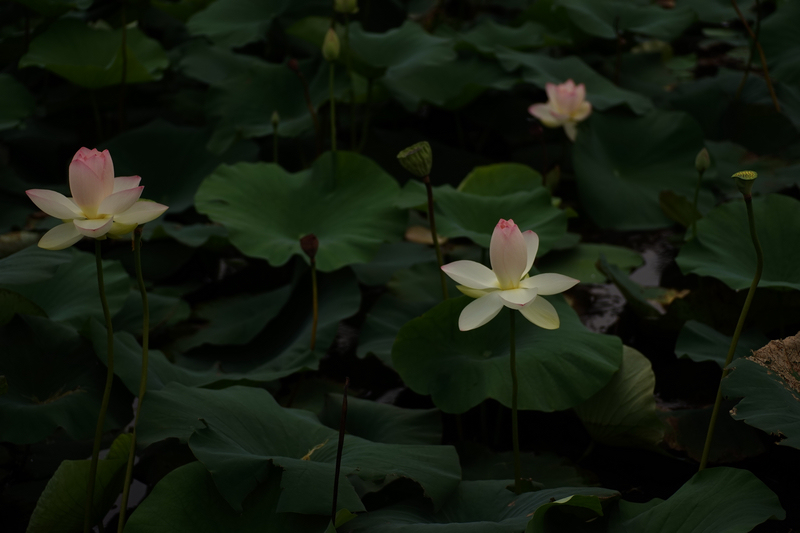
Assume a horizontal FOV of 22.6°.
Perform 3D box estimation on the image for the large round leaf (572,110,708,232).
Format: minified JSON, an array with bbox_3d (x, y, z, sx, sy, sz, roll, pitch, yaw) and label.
[{"bbox_3d":[0.628,-0.250,5.200,0.360,0.100,0.350,0,51,0],"label":"large round leaf"}]

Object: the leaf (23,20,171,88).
[{"bbox_3d":[-0.743,-0.514,4.850,0.370,0.110,0.310,0,20,0],"label":"leaf"}]

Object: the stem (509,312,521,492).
[{"bbox_3d":[0.172,0.201,3.000,0.014,0.300,0.013,-1,20,0],"label":"stem"}]

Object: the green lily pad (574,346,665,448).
[{"bbox_3d":[0.346,0.208,3.200,0.180,0.150,0.140,0,20,0],"label":"green lily pad"}]

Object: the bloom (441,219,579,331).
[{"bbox_3d":[0.162,0.007,2.950,0.200,0.140,0.190,0,20,0],"label":"bloom"}]

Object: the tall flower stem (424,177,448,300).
[{"bbox_3d":[0.059,-0.048,3.300,0.014,0.220,0.014,-8,20,3],"label":"tall flower stem"}]

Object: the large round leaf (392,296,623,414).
[{"bbox_3d":[0.169,0.143,3.150,0.365,0.085,0.320,0,20,0],"label":"large round leaf"}]

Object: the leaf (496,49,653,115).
[{"bbox_3d":[0.419,-0.444,4.800,0.370,0.090,0.310,0,20,0],"label":"leaf"}]

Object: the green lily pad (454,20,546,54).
[{"bbox_3d":[0.308,-0.710,6.200,0.300,0.090,0.280,0,19,0],"label":"green lily pad"}]

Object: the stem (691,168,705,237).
[{"bbox_3d":[0.573,-0.121,3.850,0.014,0.145,0.014,6,20,-2],"label":"stem"}]

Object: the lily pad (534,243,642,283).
[{"bbox_3d":[0.460,-0.007,4.850,0.260,0.040,0.280,0,19,0],"label":"lily pad"}]

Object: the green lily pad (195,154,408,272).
[{"bbox_3d":[-0.215,-0.113,4.280,0.440,0.120,0.400,0,27,0],"label":"green lily pad"}]

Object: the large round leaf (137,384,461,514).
[{"bbox_3d":[-0.164,0.295,3.220,0.520,0.120,0.370,0,19,0],"label":"large round leaf"}]

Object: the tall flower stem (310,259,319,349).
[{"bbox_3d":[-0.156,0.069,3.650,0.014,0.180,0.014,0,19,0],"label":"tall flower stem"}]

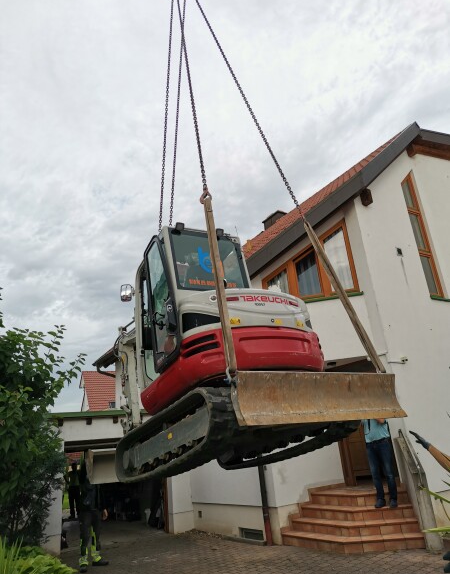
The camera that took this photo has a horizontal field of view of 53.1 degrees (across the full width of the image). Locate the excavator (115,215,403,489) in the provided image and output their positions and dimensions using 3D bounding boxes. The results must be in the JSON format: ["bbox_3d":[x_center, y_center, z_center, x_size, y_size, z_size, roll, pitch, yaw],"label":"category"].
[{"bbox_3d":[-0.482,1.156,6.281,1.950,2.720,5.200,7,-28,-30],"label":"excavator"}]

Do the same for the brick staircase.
[{"bbox_3d":[2.136,4.058,7.958,2.300,0.720,2.200,-9,-21,10],"label":"brick staircase"}]

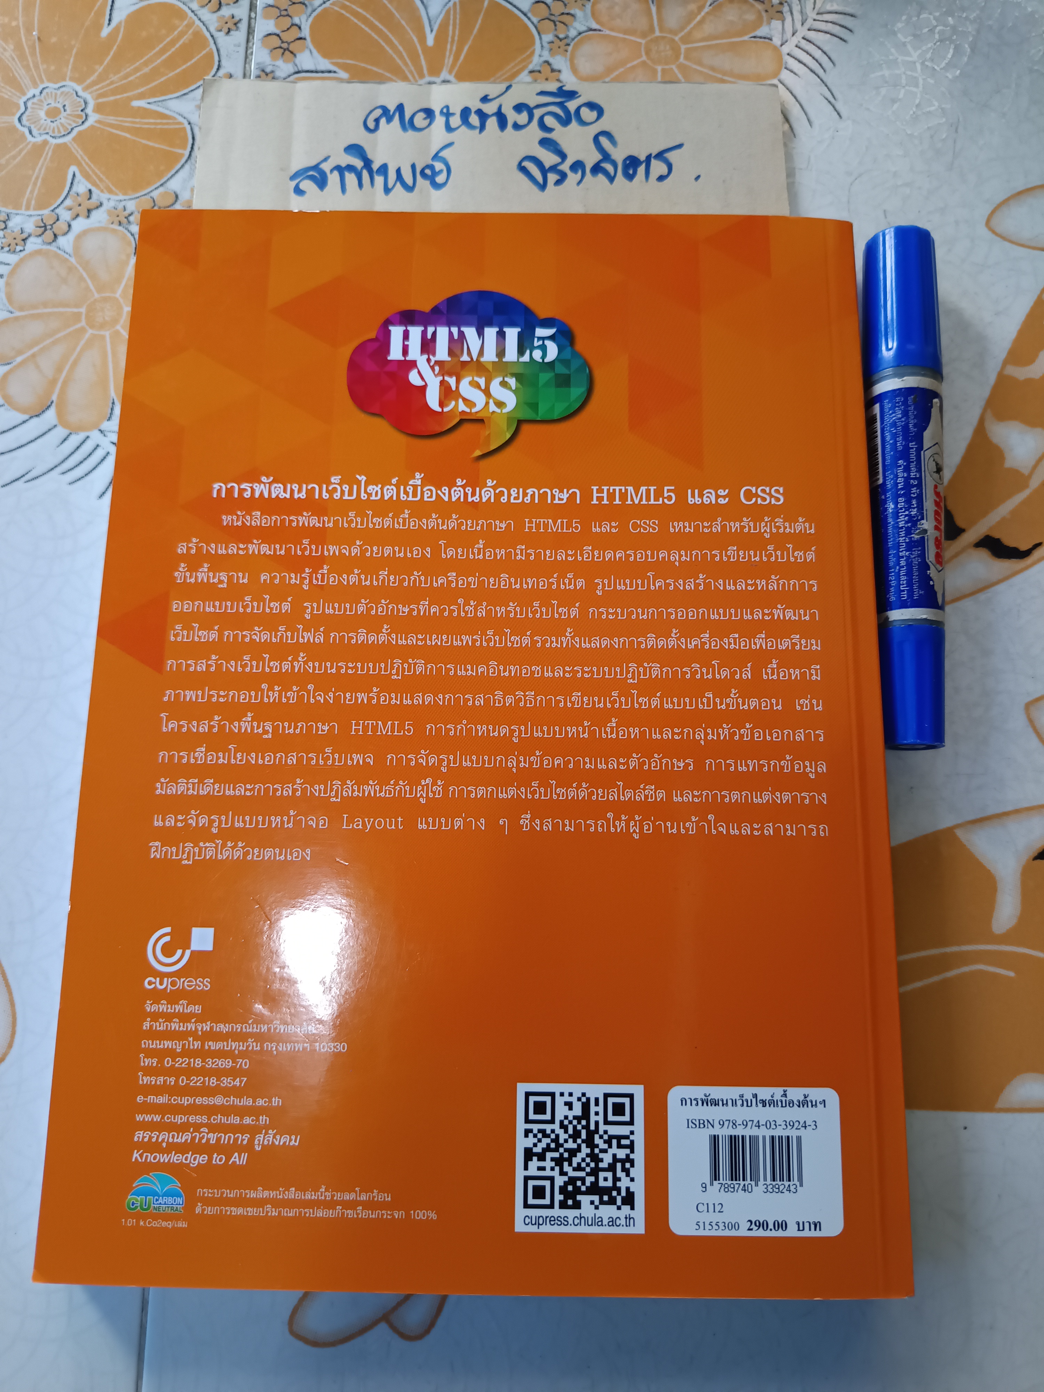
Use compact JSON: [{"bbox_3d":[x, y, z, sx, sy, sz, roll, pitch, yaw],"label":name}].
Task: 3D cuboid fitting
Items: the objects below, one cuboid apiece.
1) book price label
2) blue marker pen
[{"bbox_3d":[0.051,0.101,0.210,0.038,0.001,0.030,1,79,0],"label":"book price label"},{"bbox_3d":[0.097,-0.055,0.246,0.019,0.019,0.138,2,79,1],"label":"blue marker pen"}]

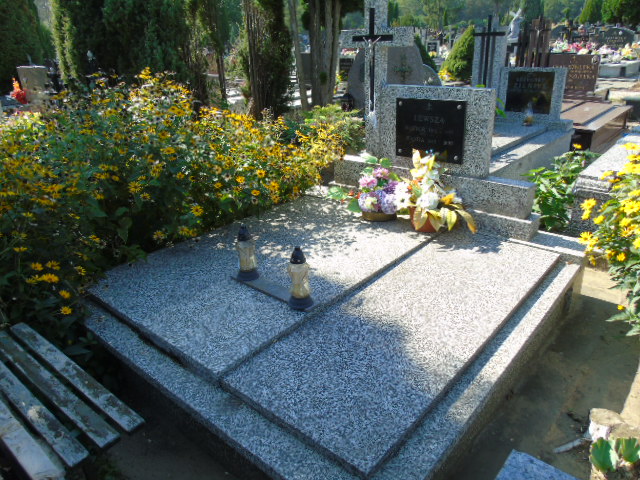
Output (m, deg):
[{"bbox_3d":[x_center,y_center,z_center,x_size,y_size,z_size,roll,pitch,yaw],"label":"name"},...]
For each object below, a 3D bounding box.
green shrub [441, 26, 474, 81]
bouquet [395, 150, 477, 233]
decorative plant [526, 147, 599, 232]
[{"bbox_3d":[4.221,-5.447,13.500,1.300,1.700,1.300,16,30,39],"label":"green shrub"},{"bbox_3d":[0.641,-0.261,2.606,0.389,0.415,0.315,17,30,38],"label":"bouquet"},{"bbox_3d":[1.863,-0.380,3.550,0.470,0.620,0.450,16,30,39],"label":"decorative plant"}]

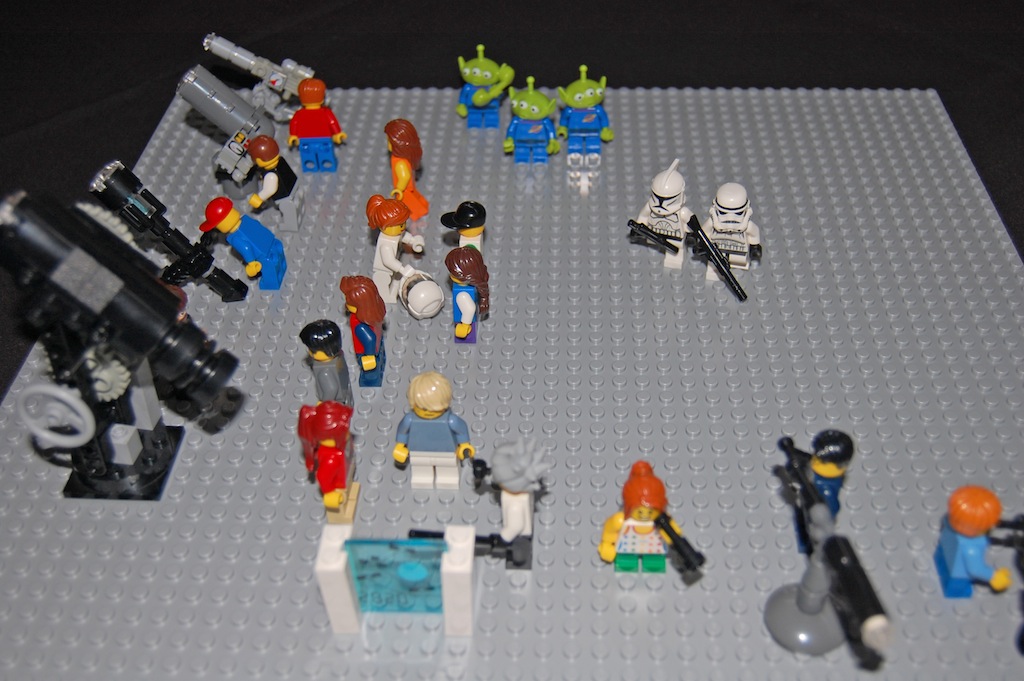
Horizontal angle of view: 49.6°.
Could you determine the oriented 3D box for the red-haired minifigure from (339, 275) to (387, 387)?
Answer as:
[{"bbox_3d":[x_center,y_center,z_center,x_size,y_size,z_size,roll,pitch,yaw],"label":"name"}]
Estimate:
[{"bbox_3d":[-0.050,-0.004,0.387,0.016,0.042,0.024,1,40,3],"label":"red-haired minifigure"}]

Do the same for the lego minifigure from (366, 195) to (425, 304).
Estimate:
[{"bbox_3d":[-0.045,-0.036,0.424,0.019,0.042,0.024,1,40,3],"label":"lego minifigure"}]

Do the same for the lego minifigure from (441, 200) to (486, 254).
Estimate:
[{"bbox_3d":[-0.018,-0.035,0.425,0.017,0.042,0.025,1,40,3],"label":"lego minifigure"}]

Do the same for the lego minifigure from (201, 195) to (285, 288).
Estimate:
[{"bbox_3d":[-0.106,-0.039,0.437,0.030,0.038,0.025,1,40,3],"label":"lego minifigure"}]

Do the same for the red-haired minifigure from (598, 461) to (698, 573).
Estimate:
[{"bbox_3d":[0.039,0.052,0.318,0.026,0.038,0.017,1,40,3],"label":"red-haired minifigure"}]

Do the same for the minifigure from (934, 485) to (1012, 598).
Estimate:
[{"bbox_3d":[0.131,0.056,0.311,0.019,0.035,0.024,1,40,3],"label":"minifigure"}]

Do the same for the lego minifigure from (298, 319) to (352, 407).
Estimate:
[{"bbox_3d":[-0.062,0.011,0.372,0.014,0.043,0.025,1,40,3],"label":"lego minifigure"}]

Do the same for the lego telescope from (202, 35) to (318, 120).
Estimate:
[{"bbox_3d":[-0.119,-0.130,0.535,0.055,0.044,0.022,1,42,3],"label":"lego telescope"}]

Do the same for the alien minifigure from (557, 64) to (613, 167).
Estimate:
[{"bbox_3d":[0.033,-0.103,0.499,0.025,0.043,0.017,1,42,3],"label":"alien minifigure"}]

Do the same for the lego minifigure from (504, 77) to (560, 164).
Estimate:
[{"bbox_3d":[0.009,-0.099,0.499,0.026,0.043,0.013,1,40,3],"label":"lego minifigure"}]

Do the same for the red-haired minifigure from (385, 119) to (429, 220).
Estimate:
[{"bbox_3d":[-0.044,-0.072,0.469,0.018,0.042,0.025,1,42,3],"label":"red-haired minifigure"}]

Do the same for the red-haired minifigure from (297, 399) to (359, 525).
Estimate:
[{"bbox_3d":[-0.056,0.038,0.345,0.018,0.044,0.025,1,42,3],"label":"red-haired minifigure"}]

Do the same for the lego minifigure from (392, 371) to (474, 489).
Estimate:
[{"bbox_3d":[-0.025,0.029,0.349,0.026,0.043,0.013,1,40,3],"label":"lego minifigure"}]

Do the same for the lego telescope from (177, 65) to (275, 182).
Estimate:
[{"bbox_3d":[-0.126,-0.093,0.486,0.040,0.055,0.028,1,42,3],"label":"lego telescope"}]

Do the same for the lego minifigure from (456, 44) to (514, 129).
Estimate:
[{"bbox_3d":[-0.013,-0.118,0.519,0.027,0.043,0.018,1,42,3],"label":"lego minifigure"}]

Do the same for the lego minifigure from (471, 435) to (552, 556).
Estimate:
[{"bbox_3d":[0.001,0.046,0.322,0.022,0.044,0.024,1,40,3],"label":"lego minifigure"}]

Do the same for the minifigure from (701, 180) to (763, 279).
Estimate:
[{"bbox_3d":[0.085,-0.044,0.429,0.024,0.041,0.016,1,40,3],"label":"minifigure"}]

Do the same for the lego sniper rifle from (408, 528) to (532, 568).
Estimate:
[{"bbox_3d":[-0.013,0.061,0.328,0.036,0.007,0.004,7,42,-2],"label":"lego sniper rifle"}]

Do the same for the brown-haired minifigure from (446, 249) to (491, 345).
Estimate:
[{"bbox_3d":[-0.016,-0.018,0.410,0.016,0.038,0.025,1,42,3],"label":"brown-haired minifigure"}]

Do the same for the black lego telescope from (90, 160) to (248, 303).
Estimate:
[{"bbox_3d":[-0.135,-0.042,0.437,0.075,0.021,0.026,40,50,3],"label":"black lego telescope"}]

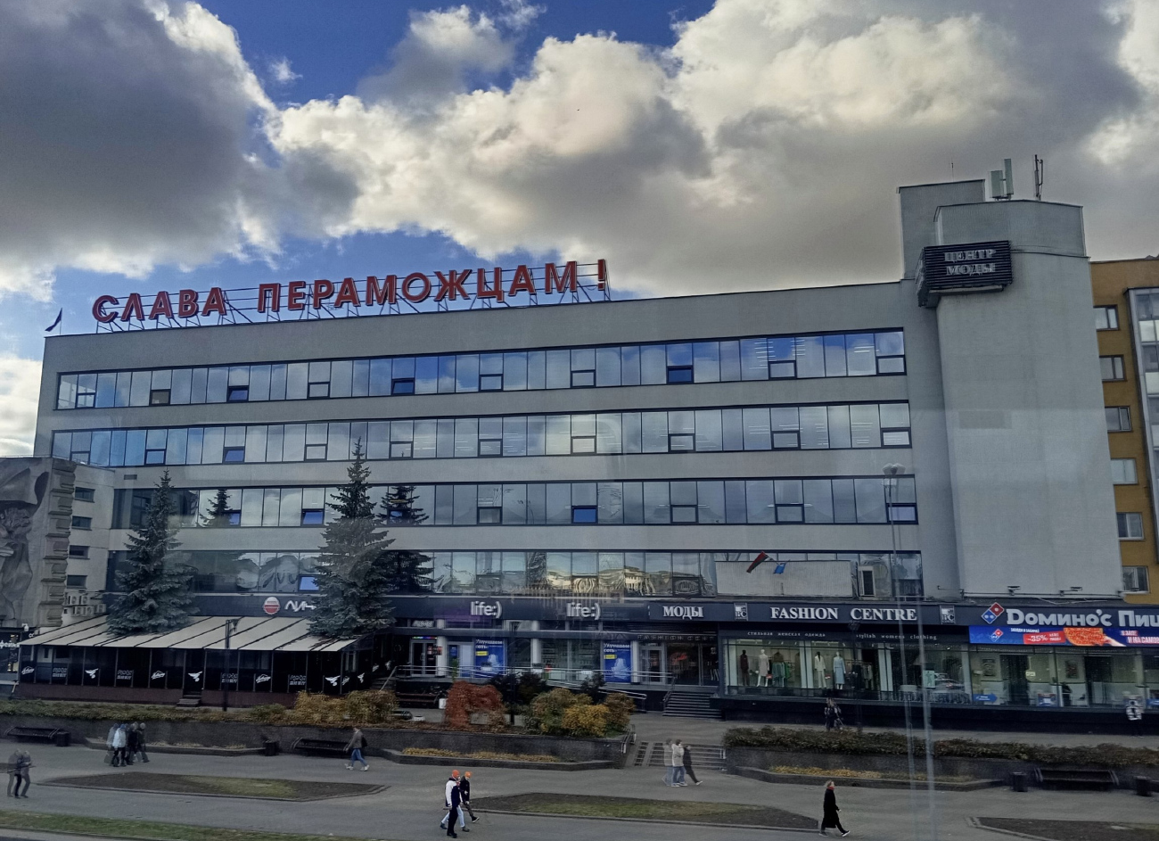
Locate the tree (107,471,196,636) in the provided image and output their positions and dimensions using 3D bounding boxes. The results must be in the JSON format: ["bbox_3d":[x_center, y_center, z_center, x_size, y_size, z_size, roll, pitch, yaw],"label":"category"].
[{"bbox_3d":[-23.023,8.964,51.270,4.600,12.400,4.600,-2,-10,13],"label":"tree"}]

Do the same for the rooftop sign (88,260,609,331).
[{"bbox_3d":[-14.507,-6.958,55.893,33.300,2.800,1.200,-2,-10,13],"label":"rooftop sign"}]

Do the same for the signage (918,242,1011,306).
[{"bbox_3d":[20.990,-7.931,51.409,4.210,2.309,3.500,-2,-10,13],"label":"signage"}]

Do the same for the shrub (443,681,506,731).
[{"bbox_3d":[-4.634,12.477,41.120,2.400,2.000,1.900,-2,-10,13],"label":"shrub"}]

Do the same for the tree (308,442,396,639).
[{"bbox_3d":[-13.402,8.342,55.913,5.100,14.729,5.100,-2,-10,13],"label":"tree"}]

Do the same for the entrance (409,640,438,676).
[{"bbox_3d":[-9.577,14.564,57.550,1.840,2.158,0.300,-2,-10,13],"label":"entrance"}]

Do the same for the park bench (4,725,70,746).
[{"bbox_3d":[-25.242,14.555,43.449,2.650,0.750,0.750,-2,-10,13],"label":"park bench"}]

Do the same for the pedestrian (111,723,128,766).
[{"bbox_3d":[-19.719,13.972,40.438,0.550,1.730,0.520,-2,-10,13],"label":"pedestrian"}]

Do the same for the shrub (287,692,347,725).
[{"bbox_3d":[-11.955,13.064,42.684,2.400,1.450,1.600,-2,-10,13],"label":"shrub"}]

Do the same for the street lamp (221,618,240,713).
[{"bbox_3d":[-17.623,12.342,47.305,0.700,4.540,0.350,-2,-10,13],"label":"street lamp"}]

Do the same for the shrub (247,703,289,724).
[{"bbox_3d":[-14.926,13.941,44.859,1.950,0.775,1.400,-2,-10,13],"label":"shrub"}]

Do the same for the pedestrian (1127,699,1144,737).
[{"bbox_3d":[25.575,13.685,43.215,0.600,1.690,0.520,-2,-10,13],"label":"pedestrian"}]

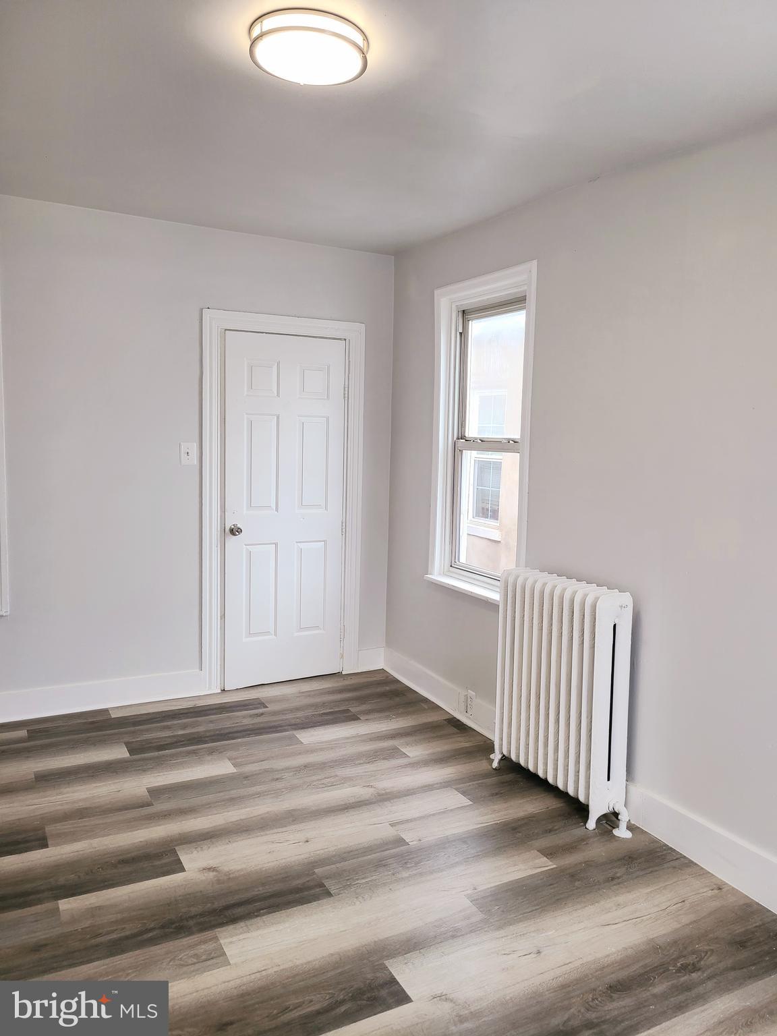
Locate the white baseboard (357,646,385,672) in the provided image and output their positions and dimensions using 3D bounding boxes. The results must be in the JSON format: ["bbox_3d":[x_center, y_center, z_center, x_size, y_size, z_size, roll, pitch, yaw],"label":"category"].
[{"bbox_3d":[-0.112,0.917,5.039,0.188,0.145,0.020,-2,7,-28],"label":"white baseboard"}]

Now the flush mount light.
[{"bbox_3d":[-0.220,-1.296,2.163,0.327,0.063,0.327,1,7,0],"label":"flush mount light"}]

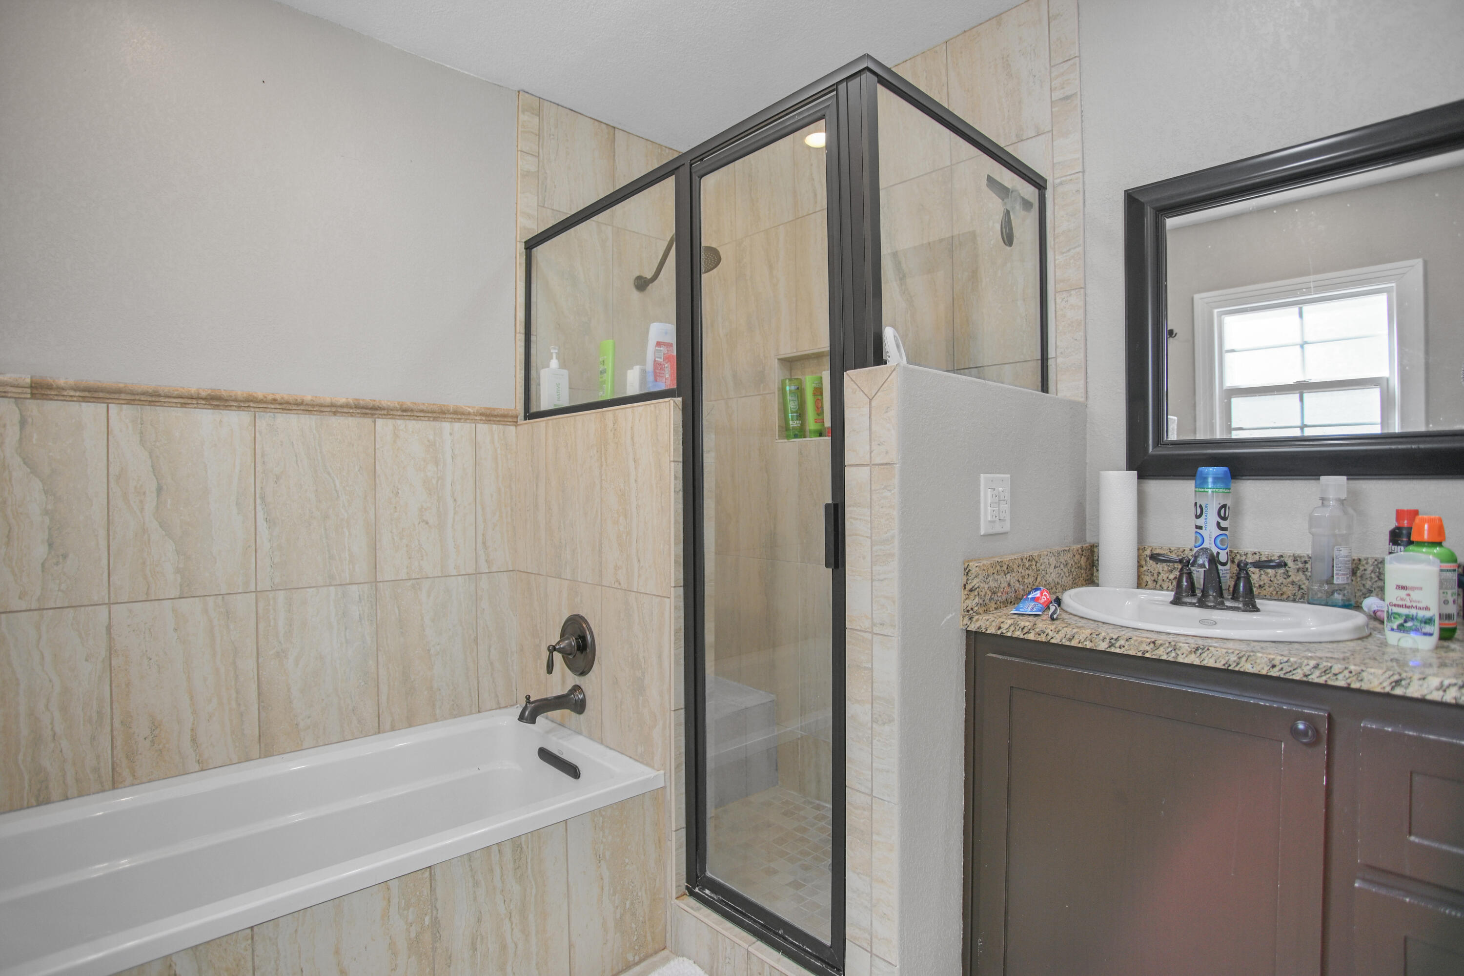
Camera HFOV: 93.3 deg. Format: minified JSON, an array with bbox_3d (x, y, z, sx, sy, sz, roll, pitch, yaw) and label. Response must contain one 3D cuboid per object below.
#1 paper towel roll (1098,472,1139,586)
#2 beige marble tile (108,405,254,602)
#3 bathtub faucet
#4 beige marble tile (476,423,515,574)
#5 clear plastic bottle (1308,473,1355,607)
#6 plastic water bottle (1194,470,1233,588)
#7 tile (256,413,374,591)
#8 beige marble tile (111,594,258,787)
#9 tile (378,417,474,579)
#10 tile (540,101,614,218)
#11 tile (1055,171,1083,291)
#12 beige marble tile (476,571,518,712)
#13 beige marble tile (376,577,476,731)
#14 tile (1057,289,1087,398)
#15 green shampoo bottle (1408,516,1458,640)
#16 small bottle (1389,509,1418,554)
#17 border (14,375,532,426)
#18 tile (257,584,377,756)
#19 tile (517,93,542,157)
[{"bbox_3d":[0.913,0.101,1.630,0.084,0.284,0.084,0,0,-44],"label":"paper towel roll"},{"bbox_3d":[-1.336,0.038,1.695,0.282,0.467,0.012,0,-1,-41],"label":"beige marble tile"},{"bbox_3d":[-0.504,0.610,1.932,0.175,0.084,0.072,0,0,-41],"label":"bathtub faucet"},{"bbox_3d":[-0.752,0.035,2.208,0.135,0.467,0.012,0,-1,-41],"label":"beige marble tile"},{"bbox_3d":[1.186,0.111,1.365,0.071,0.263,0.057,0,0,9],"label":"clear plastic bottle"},{"bbox_3d":[1.027,0.099,1.475,0.067,0.288,0.067,0,0,-44],"label":"plastic water bottle"},{"bbox_3d":[-1.180,0.039,1.974,0.295,0.486,0.012,0,0,-39],"label":"tile"},{"bbox_3d":[-1.331,0.484,1.692,0.282,0.424,0.012,0,-1,-41],"label":"beige marble tile"},{"bbox_3d":[-0.950,0.038,2.159,0.293,0.486,0.012,0,0,-39],"label":"tile"},{"bbox_3d":[-0.544,-1.122,2.412,0.289,0.360,0.012,0,-1,-41],"label":"tile"},{"bbox_3d":[0.888,-0.670,1.822,0.071,0.302,0.012,-1,-1,45],"label":"tile"},{"bbox_3d":[-0.746,0.480,2.204,0.135,0.424,0.012,0,-1,-41],"label":"beige marble tile"},{"bbox_3d":[-0.904,0.481,2.066,0.286,0.424,0.012,0,-1,-41],"label":"beige marble tile"},{"bbox_3d":[0.892,-0.376,1.816,0.012,0.285,0.071,0,0,-44],"label":"tile"},{"bbox_3d":[1.139,0.143,1.128,0.067,0.194,0.057,-1,0,18],"label":"green shampoo bottle"},{"bbox_3d":[1.184,0.140,1.210,0.044,0.204,0.048,0,0,-25],"label":"small bottle"},{"bbox_3d":[-1.150,-0.220,1.841,1.216,0.047,0.028,0,-1,-41],"label":"border"},{"bbox_3d":[-1.175,0.509,1.976,0.296,0.451,0.012,0,0,-39],"label":"tile"},{"bbox_3d":[-0.698,-1.240,2.368,0.076,0.202,0.012,0,0,-39],"label":"tile"}]

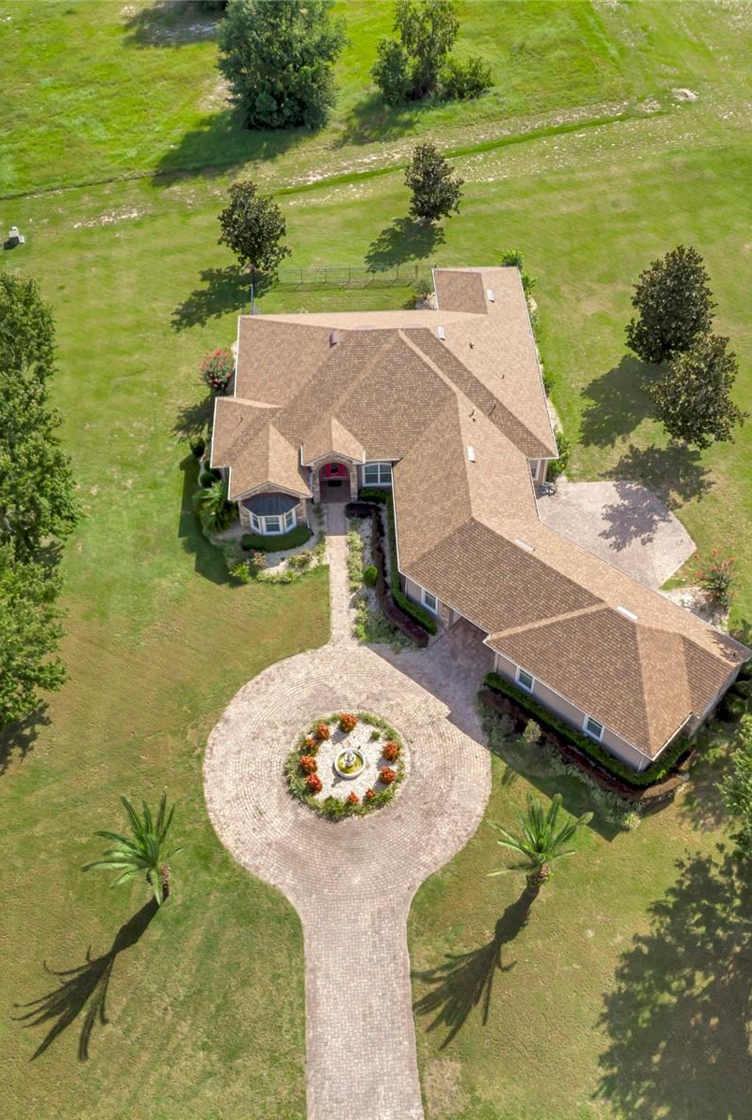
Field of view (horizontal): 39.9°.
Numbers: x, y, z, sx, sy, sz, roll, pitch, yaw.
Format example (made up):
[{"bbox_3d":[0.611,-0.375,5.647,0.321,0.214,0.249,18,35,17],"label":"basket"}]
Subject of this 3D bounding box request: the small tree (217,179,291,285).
[{"bbox_3d":[-9.194,-24.854,77.900,5.432,6.893,5.382,-1,49,0],"label":"small tree"}]

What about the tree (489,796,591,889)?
[{"bbox_3d":[7.068,12.964,45.437,4.500,5.800,4.200,-1,49,0],"label":"tree"}]

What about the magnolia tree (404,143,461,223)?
[{"bbox_3d":[4.422,-29.717,82.231,4.569,6.330,4.576,-1,49,0],"label":"magnolia tree"}]

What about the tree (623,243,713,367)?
[{"bbox_3d":[19.831,-16.810,69.297,5.417,8.463,5.447,-1,49,0],"label":"tree"}]

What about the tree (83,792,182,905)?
[{"bbox_3d":[-10.168,13.431,45.371,4.500,5.800,4.600,-1,49,0],"label":"tree"}]

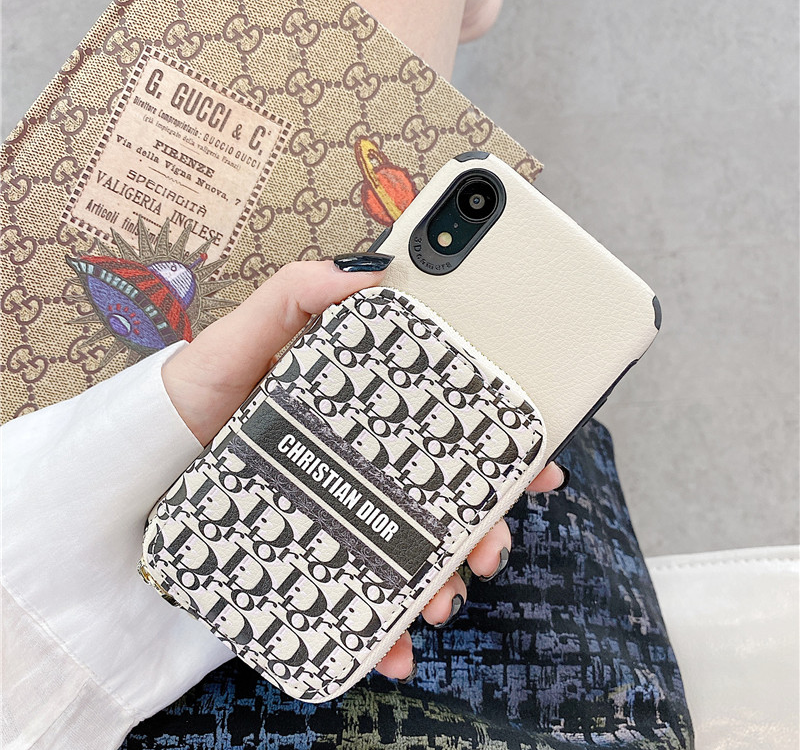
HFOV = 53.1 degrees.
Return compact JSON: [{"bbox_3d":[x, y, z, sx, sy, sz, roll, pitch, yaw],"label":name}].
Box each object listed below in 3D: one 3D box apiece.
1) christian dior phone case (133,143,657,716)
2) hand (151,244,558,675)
[{"bbox_3d":[0.002,0.015,0.234,0.080,0.027,0.156,41,88,-4],"label":"christian dior phone case"},{"bbox_3d":[-0.012,0.024,0.250,0.120,0.065,0.100,42,88,-4],"label":"hand"}]

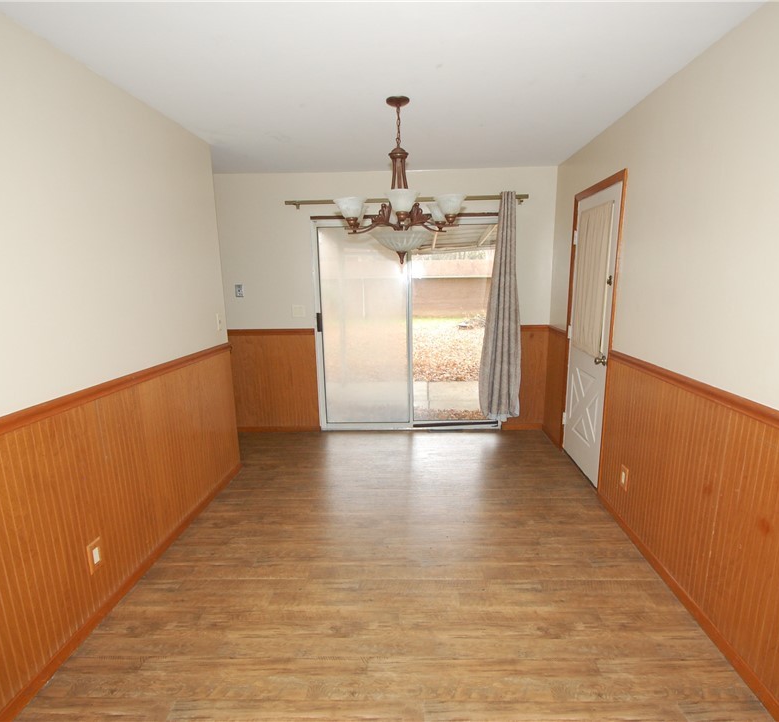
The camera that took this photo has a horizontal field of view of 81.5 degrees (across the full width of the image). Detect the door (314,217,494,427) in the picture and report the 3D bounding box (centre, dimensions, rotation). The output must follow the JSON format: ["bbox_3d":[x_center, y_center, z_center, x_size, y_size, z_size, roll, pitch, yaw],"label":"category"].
[{"bbox_3d":[0.197,-0.304,4.301,1.790,2.020,0.100,0,11,3],"label":"door"}]

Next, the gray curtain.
[{"bbox_3d":[1.032,-0.457,4.142,0.380,2.080,0.140,0,11,3],"label":"gray curtain"}]

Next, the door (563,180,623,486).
[{"bbox_3d":[1.462,-0.158,3.337,0.045,2.020,0.765,0,11,4],"label":"door"}]

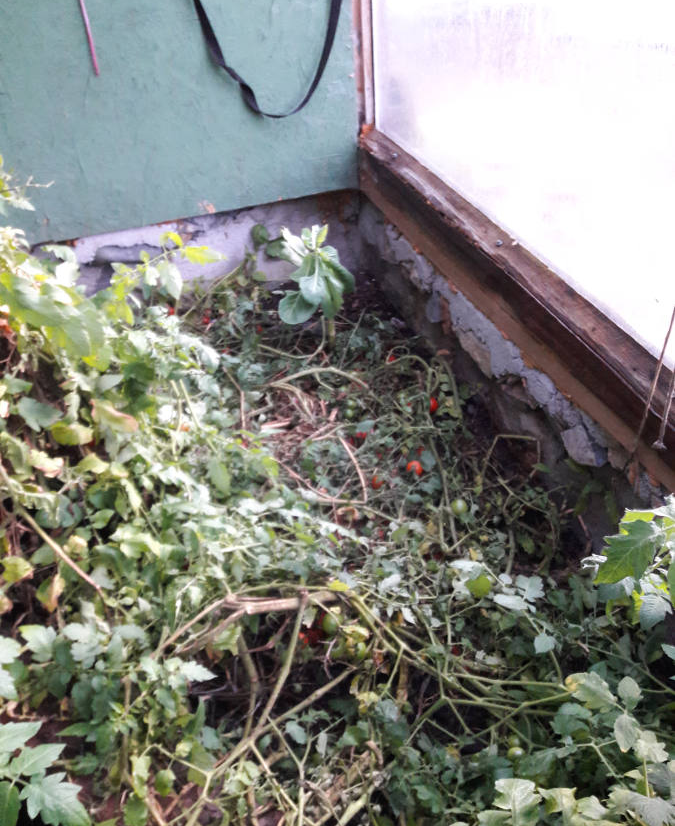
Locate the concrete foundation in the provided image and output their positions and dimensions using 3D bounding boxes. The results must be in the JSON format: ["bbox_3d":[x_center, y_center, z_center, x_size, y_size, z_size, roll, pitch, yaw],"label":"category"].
[{"bbox_3d":[-0.170,-0.087,1.982,1.210,0.340,1.810,-13,38,-11],"label":"concrete foundation"}]

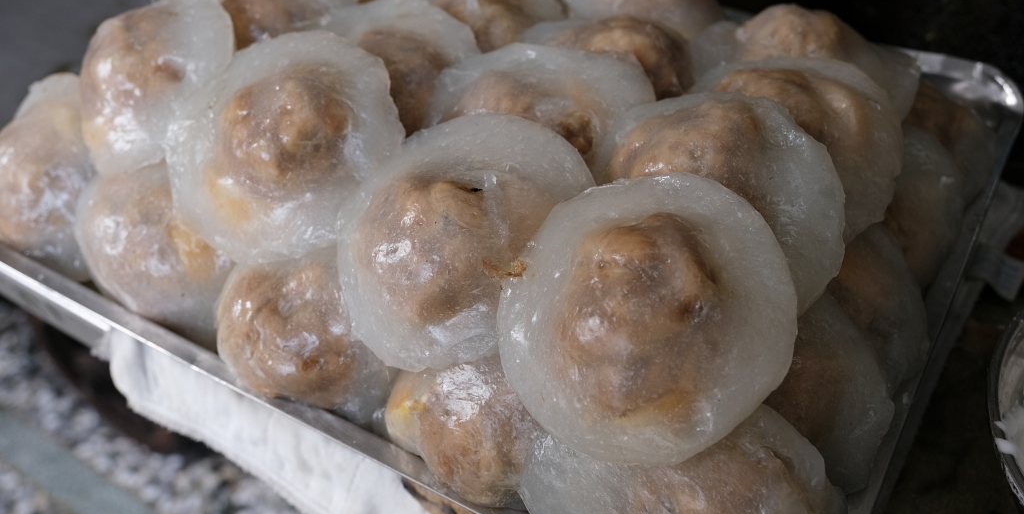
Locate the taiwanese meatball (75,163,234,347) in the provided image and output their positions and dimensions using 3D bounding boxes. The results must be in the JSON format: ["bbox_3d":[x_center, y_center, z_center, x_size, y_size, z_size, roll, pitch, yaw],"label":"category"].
[{"bbox_3d":[-0.156,-0.010,0.398,0.075,0.047,0.075,-1,68,2],"label":"taiwanese meatball"}]

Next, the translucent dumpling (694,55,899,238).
[{"bbox_3d":[0.110,-0.048,0.358,0.080,0.042,0.080,5,64,16],"label":"translucent dumpling"}]

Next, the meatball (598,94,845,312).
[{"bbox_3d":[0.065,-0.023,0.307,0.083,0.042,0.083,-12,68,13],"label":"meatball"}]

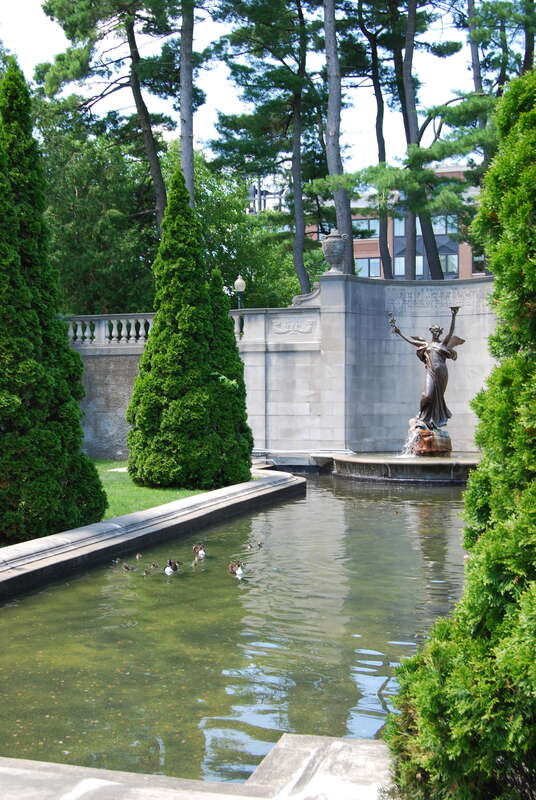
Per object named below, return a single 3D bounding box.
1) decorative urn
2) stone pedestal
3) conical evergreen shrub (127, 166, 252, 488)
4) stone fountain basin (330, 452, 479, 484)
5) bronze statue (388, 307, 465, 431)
[{"bbox_3d":[1.885,-4.240,26.500,0.770,1.250,0.720,0,0,0],"label":"decorative urn"},{"bbox_3d":[4.480,1.090,25.750,1.180,0.940,1.100,0,0,16],"label":"stone pedestal"},{"bbox_3d":[-1.490,-1.420,17.700,2.350,6.000,2.350,0,0,0],"label":"conical evergreen shrub"},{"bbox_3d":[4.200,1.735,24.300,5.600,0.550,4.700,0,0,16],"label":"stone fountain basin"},{"bbox_3d":[4.375,-0.870,25.750,2.000,3.400,1.150,0,0,16],"label":"bronze statue"}]

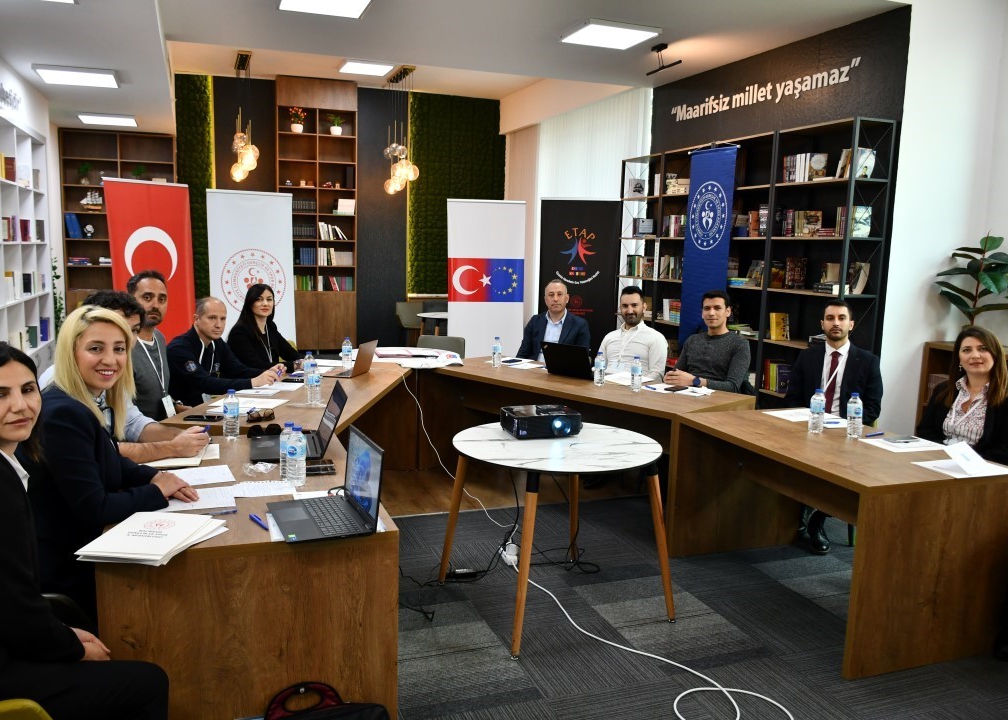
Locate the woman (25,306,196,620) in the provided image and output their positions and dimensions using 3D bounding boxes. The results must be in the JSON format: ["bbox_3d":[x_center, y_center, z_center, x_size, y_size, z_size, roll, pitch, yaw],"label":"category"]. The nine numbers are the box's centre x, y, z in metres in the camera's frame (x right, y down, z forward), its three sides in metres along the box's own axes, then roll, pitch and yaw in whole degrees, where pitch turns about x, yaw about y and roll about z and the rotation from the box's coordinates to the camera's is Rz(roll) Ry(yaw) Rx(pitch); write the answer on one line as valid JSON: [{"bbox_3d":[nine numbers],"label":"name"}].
[{"bbox_3d":[-1.127,0.511,2.564,0.680,1.330,0.480,1,8,-5],"label":"woman"}]

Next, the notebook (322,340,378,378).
[{"bbox_3d":[-0.954,-0.009,5.005,0.250,0.207,0.300,3,8,9],"label":"notebook"}]

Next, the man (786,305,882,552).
[{"bbox_3d":[1.817,0.329,4.545,0.560,1.310,0.720,6,9,28],"label":"man"}]

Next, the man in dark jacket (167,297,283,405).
[{"bbox_3d":[-1.539,0.273,4.506,0.740,1.260,0.550,5,9,23],"label":"man in dark jacket"}]

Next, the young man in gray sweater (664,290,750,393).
[{"bbox_3d":[1.244,0.236,5.049,0.560,1.320,0.800,7,10,32],"label":"young man in gray sweater"}]

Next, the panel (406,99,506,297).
[{"bbox_3d":[-0.678,-2.388,11.870,1.457,2.868,0.100,-1,8,-17],"label":"panel"}]

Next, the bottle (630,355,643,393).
[{"bbox_3d":[0.775,0.082,4.724,0.065,0.203,0.065,2,8,0],"label":"bottle"}]

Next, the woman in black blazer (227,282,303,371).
[{"bbox_3d":[-1.568,0.105,5.596,0.740,1.270,0.500,8,10,38],"label":"woman in black blazer"}]

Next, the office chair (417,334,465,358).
[{"bbox_3d":[-0.536,0.217,6.846,0.480,0.790,0.540,0,8,-11],"label":"office chair"}]

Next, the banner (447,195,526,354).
[{"bbox_3d":[-0.206,-0.687,8.752,0.850,2.030,0.200,0,8,-9],"label":"banner"}]

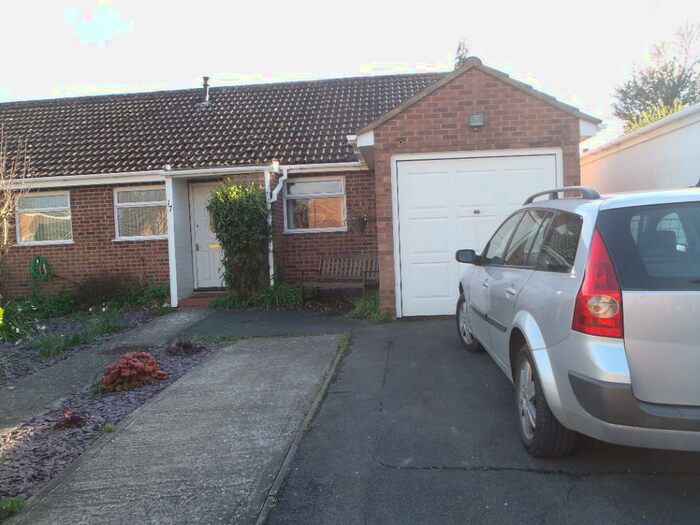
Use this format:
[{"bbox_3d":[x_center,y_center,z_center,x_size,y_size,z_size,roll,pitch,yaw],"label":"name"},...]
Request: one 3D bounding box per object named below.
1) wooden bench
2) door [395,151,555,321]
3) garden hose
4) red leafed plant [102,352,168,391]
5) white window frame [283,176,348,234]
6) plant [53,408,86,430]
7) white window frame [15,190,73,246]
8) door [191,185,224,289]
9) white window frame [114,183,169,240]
[{"bbox_3d":[-0.160,0.266,10.050,1.240,0.890,0.600,-1,3,28],"label":"wooden bench"},{"bbox_3d":[1.699,-0.340,7.500,2.120,2.080,0.090,-2,3,3],"label":"door"},{"bbox_3d":[-5.984,0.243,11.000,0.450,0.760,0.170,-2,3,4],"label":"garden hose"},{"bbox_3d":[-1.923,0.951,5.030,0.560,0.270,0.460,-2,3,3],"label":"red leafed plant"},{"bbox_3d":[-0.668,-1.106,10.800,1.180,1.060,0.120,-2,3,4],"label":"white window frame"},{"bbox_3d":[-1.988,1.111,4.020,0.220,0.130,0.200,-2,3,3],"label":"plant"},{"bbox_3d":[-6.053,-0.874,11.200,1.130,1.060,0.120,-2,3,4],"label":"white window frame"},{"bbox_3d":[-2.683,-0.521,11.050,0.880,2.050,0.100,-2,3,4],"label":"door"},{"bbox_3d":[-4.059,-0.960,11.050,1.130,1.060,0.120,-2,3,4],"label":"white window frame"}]

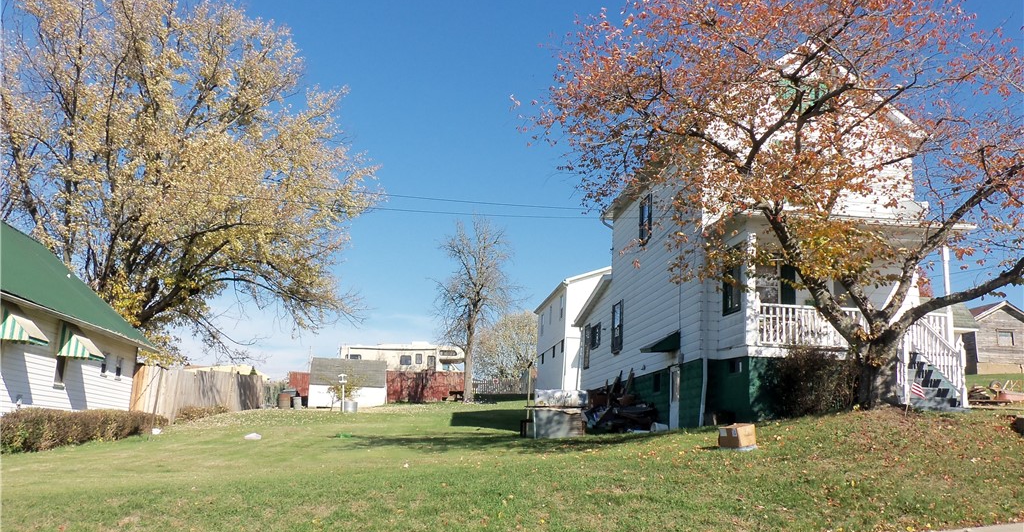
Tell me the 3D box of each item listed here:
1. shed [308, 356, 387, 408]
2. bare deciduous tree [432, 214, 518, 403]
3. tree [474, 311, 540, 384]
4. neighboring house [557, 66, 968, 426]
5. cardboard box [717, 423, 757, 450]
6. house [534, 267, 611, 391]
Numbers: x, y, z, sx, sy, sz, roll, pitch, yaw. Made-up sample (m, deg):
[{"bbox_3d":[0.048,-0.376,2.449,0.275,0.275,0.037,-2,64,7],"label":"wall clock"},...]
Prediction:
[{"bbox_3d":[-8.523,6.069,43.281,3.900,2.650,2.500,4,-12,-6],"label":"shed"},{"bbox_3d":[-1.978,2.441,46.581,4.800,10.600,4.800,4,-12,-6],"label":"bare deciduous tree"},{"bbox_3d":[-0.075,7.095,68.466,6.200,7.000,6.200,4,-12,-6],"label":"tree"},{"bbox_3d":[5.771,0.293,22.857,5.500,8.700,15.400,4,-12,-6],"label":"neighboring house"},{"bbox_3d":[3.535,2.661,12.984,0.370,0.300,0.450,-2,-7,42],"label":"cardboard box"},{"bbox_3d":[5.493,4.103,44.453,7.600,7.300,9.900,4,-12,-6],"label":"house"}]

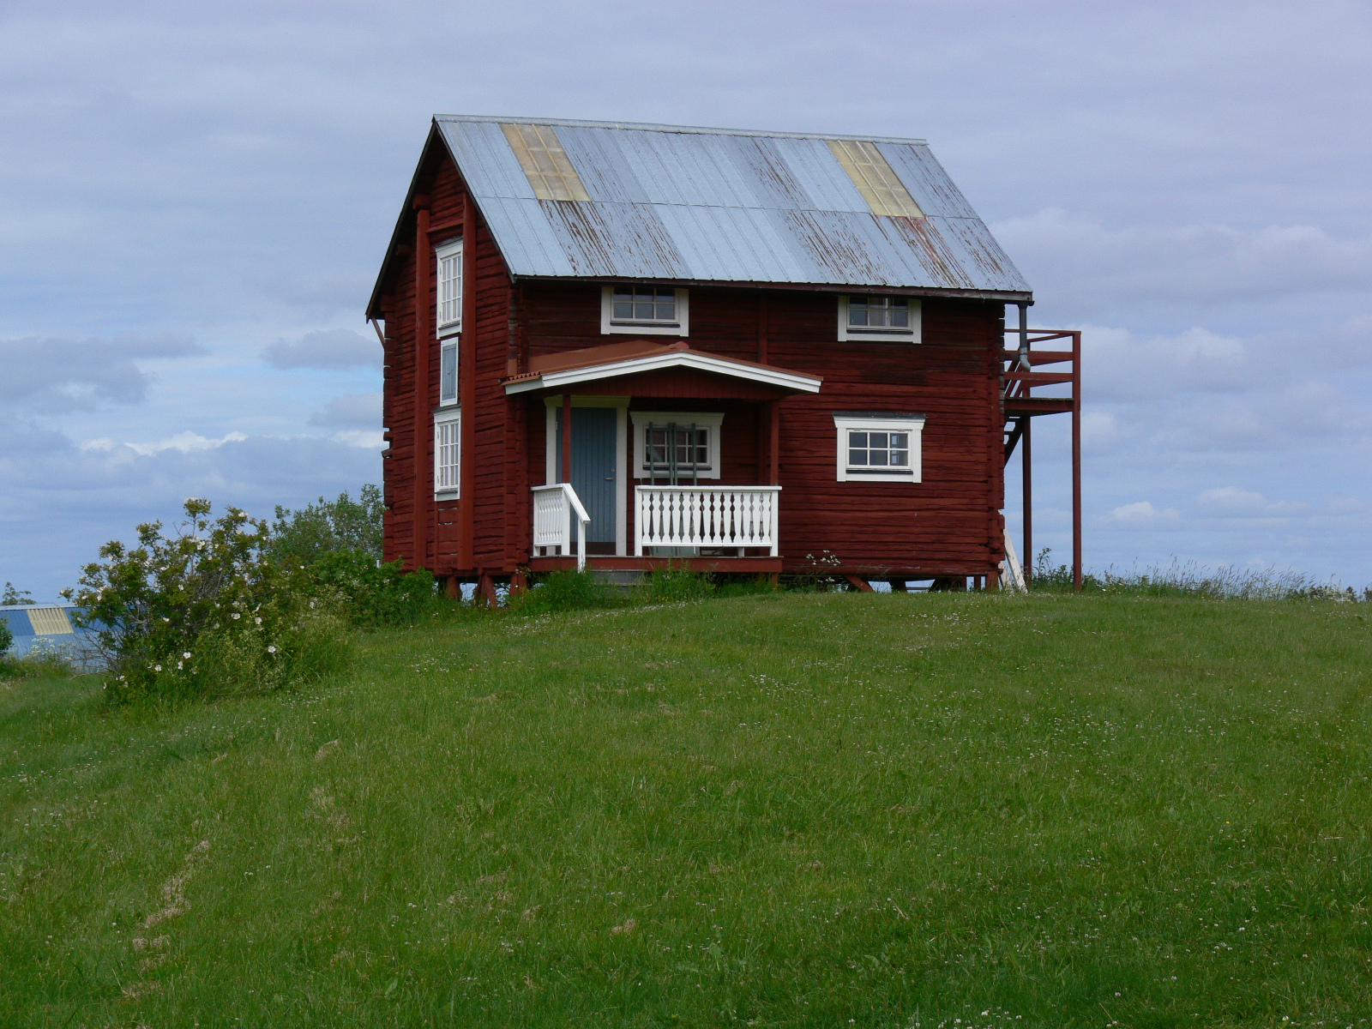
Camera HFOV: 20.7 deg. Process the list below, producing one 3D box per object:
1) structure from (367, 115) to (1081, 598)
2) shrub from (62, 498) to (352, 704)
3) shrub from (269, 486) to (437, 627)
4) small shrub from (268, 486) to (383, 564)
[{"bbox_3d":[0.904,-2.208,54.602,9.100,6.940,8.600,1,-2,-21],"label":"structure"},{"bbox_3d":[-4.136,0.745,32.500,2.507,1.776,2.200,0,-1,0],"label":"shrub"},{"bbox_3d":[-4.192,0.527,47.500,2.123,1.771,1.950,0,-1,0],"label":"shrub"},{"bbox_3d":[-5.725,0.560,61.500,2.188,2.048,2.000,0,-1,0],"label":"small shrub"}]

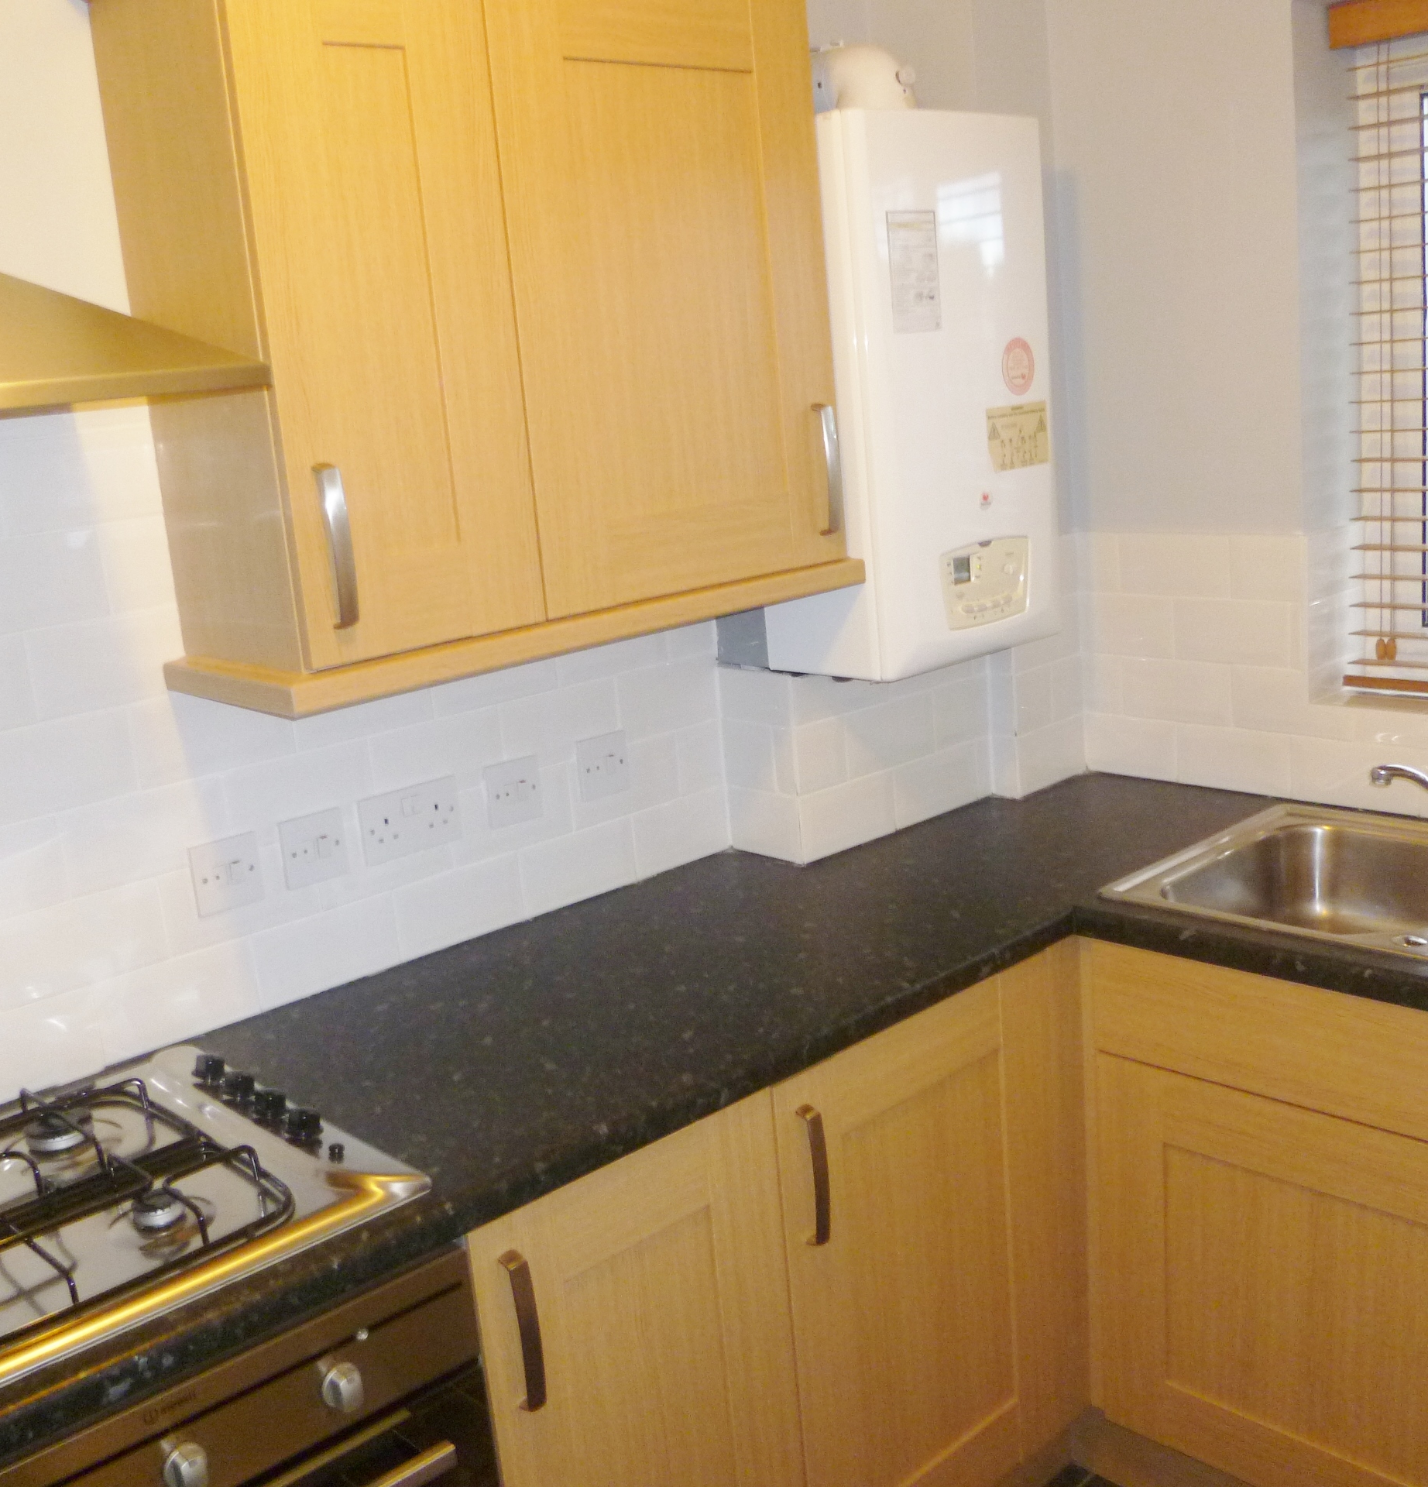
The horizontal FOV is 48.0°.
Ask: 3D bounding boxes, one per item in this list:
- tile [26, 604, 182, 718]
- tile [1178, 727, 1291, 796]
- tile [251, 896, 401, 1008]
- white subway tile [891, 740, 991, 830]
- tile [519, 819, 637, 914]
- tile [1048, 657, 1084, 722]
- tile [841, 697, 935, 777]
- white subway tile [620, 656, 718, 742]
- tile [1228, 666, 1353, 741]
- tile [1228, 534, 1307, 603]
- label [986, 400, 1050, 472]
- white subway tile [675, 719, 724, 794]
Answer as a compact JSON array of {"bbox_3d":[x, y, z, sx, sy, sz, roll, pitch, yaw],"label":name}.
[{"bbox_3d":[-0.664,-0.092,1.787,0.200,0.100,0.009,-16,17,-40],"label":"tile"},{"bbox_3d":[0.830,0.026,2.560,0.009,0.100,0.200,-16,17,-40],"label":"tile"},{"bbox_3d":[-0.493,0.262,2.043,0.200,0.100,0.009,-16,17,-40],"label":"tile"},{"bbox_3d":[0.363,0.064,2.577,0.210,0.100,0.009,-16,17,-40],"label":"white subway tile"},{"bbox_3d":[-0.196,0.175,2.319,0.200,0.096,0.009,-16,17,-40],"label":"tile"},{"bbox_3d":[0.583,-0.090,2.651,0.090,0.100,0.009,-16,17,-39],"label":"tile"},{"bbox_3d":[0.270,-0.013,2.446,0.198,0.100,0.009,-16,17,-39],"label":"tile"},{"bbox_3d":[-0.069,-0.065,2.358,0.186,0.100,0.009,-16,17,-39],"label":"white subway tile"},{"bbox_3d":[0.886,-0.061,2.454,0.009,0.102,0.198,-16,17,-40],"label":"tile"},{"bbox_3d":[0.846,-0.269,2.445,0.009,0.100,0.124,-16,17,-40],"label":"tile"},{"bbox_3d":[0.447,-0.447,2.339,0.134,0.090,0.001,-16,17,-40],"label":"label"},{"bbox_3d":[-0.022,0.023,2.412,0.088,0.100,0.009,-16,17,-39],"label":"white subway tile"}]

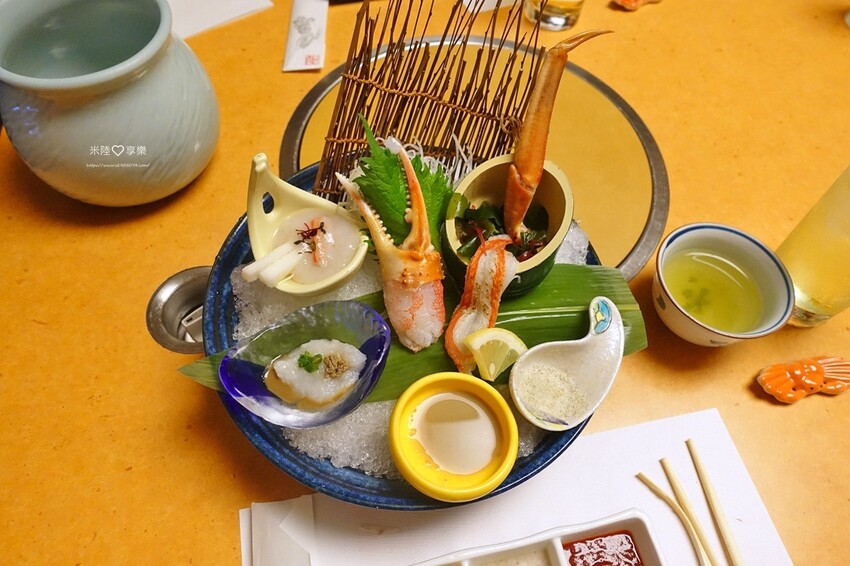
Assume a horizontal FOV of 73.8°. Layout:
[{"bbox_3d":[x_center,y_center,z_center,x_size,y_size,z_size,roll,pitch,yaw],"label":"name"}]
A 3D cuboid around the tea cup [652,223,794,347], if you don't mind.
[{"bbox_3d":[0.191,0.009,0.385,0.087,0.051,0.087,6,58,0],"label":"tea cup"}]

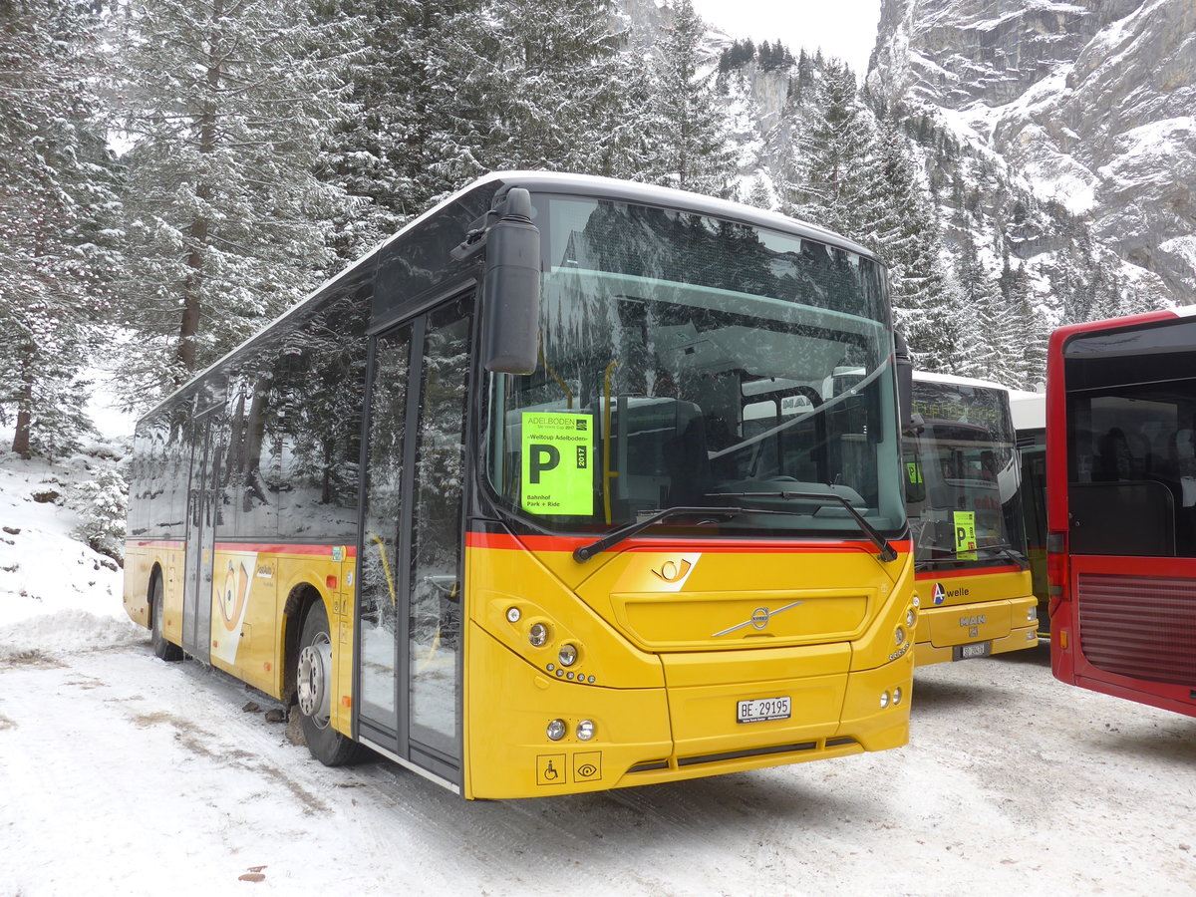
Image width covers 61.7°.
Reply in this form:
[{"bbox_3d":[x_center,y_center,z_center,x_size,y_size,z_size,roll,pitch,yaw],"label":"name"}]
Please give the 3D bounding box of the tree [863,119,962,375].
[{"bbox_3d":[12.300,-4.519,42.002,6.350,19.550,6.350,-1,-6,16],"label":"tree"}]

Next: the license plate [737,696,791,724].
[{"bbox_3d":[0.730,1.146,4.386,0.312,0.095,0.020,4,-7,-32],"label":"license plate"}]

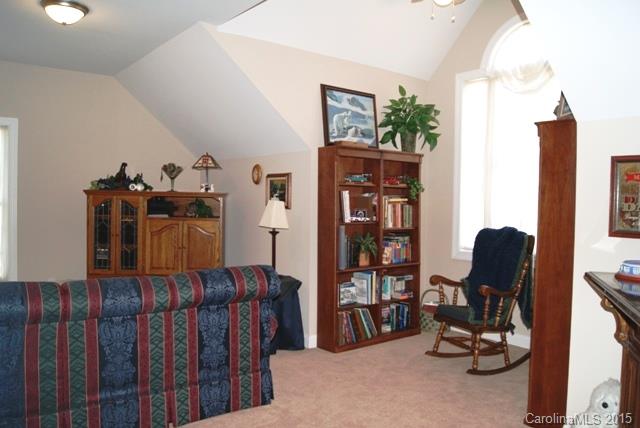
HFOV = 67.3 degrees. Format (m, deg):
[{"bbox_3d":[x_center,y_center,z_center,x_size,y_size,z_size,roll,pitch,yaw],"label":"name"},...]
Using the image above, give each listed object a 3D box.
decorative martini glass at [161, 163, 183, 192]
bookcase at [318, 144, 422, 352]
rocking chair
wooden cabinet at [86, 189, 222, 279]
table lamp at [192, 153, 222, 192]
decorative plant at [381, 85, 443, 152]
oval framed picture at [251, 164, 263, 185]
[{"bbox_3d":[-1.617,-0.392,5.249,0.230,0.320,0.160,1,2,-6],"label":"decorative martini glass"},{"bbox_3d":[0.528,0.320,4.706,1.147,1.843,0.251,0,2,-37],"label":"bookcase"},{"bbox_3d":[1.396,0.704,4.197,0.860,1.130,0.620,0,2,-25],"label":"rocking chair"},{"bbox_3d":[-1.760,0.475,5.322,1.496,1.432,0.500,1,2,-6],"label":"wooden cabinet"},{"bbox_3d":[-1.235,-0.453,5.287,0.310,0.440,0.310,1,2,-6],"label":"table lamp"},{"bbox_3d":[0.901,-0.935,4.838,0.530,0.670,0.450,0,2,-37],"label":"decorative plant"},{"bbox_3d":[-0.669,-0.416,5.080,0.022,0.218,0.175,-1,2,-37],"label":"oval framed picture"}]

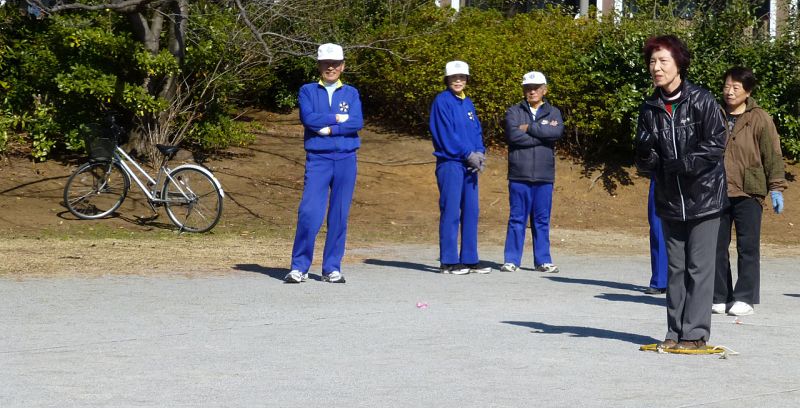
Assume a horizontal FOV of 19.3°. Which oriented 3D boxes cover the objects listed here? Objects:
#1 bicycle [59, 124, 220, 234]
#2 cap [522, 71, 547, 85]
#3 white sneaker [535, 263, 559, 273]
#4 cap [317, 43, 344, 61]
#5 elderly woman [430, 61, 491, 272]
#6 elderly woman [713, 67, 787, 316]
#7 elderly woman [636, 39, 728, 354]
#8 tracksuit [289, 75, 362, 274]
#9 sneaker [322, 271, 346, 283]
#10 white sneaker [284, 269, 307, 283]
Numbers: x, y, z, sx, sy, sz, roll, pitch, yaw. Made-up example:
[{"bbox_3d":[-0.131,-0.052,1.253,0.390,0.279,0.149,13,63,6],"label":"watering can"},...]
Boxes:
[{"bbox_3d":[-2.645,-0.259,24.400,1.780,1.020,0.560,6,7,27],"label":"bicycle"},{"bbox_3d":[1.053,-0.988,18.450,0.175,0.125,0.260,1,2,20],"label":"cap"},{"bbox_3d":[1.153,0.498,18.550,0.100,0.100,0.260,-2,3,-42],"label":"white sneaker"},{"bbox_3d":[-0.498,-1.094,16.950,0.185,0.130,0.260,0,2,-3],"label":"cap"},{"bbox_3d":[0.456,-0.281,17.900,0.480,1.585,0.380,-2,3,-36],"label":"elderly woman"},{"bbox_3d":[2.140,-0.084,14.600,0.530,1.520,0.380,1,2,27],"label":"elderly woman"},{"bbox_3d":[1.420,-0.063,11.850,0.500,1.560,0.460,1,3,36],"label":"elderly woman"},{"bbox_3d":[-0.524,-0.181,17.050,0.510,1.400,0.340,0,2,-2],"label":"tracksuit"},{"bbox_3d":[-0.482,0.523,17.150,0.105,0.105,0.275,-1,2,-30],"label":"sneaker"},{"bbox_3d":[-0.751,0.518,17.150,0.105,0.105,0.275,1,2,28],"label":"white sneaker"}]

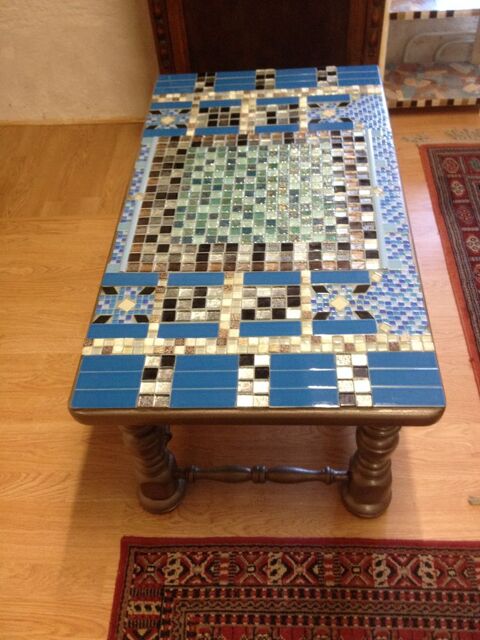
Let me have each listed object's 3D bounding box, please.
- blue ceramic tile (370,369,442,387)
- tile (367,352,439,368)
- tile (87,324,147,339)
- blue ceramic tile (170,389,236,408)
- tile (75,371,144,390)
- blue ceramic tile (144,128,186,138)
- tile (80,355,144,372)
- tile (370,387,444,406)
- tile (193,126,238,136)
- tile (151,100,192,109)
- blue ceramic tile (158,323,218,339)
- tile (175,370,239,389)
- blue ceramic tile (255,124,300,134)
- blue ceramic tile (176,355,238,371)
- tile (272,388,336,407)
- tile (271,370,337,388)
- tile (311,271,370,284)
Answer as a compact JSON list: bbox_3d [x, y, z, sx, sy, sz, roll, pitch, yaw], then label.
[{"bbox_3d":[0.247,0.090,0.967,0.100,0.008,0.032,-1,46,5],"label":"blue ceramic tile"},{"bbox_3d":[0.249,0.064,0.996,0.101,0.008,0.032,-1,48,5],"label":"tile"},{"bbox_3d":[-0.202,0.021,1.078,0.100,0.008,0.032,-1,48,5],"label":"tile"},{"bbox_3d":[-0.052,0.118,0.954,0.099,0.008,0.032,-1,47,5],"label":"blue ceramic tile"},{"bbox_3d":[-0.204,0.097,1.011,0.100,0.008,0.032,-1,48,5],"label":"tile"},{"bbox_3d":[-0.168,-0.421,1.470,0.099,0.008,0.032,-1,47,5],"label":"blue ceramic tile"},{"bbox_3d":[-0.198,0.071,1.012,0.099,0.008,0.032,-1,47,5],"label":"tile"},{"bbox_3d":[0.241,0.114,0.931,0.099,0.008,0.032,-1,47,5],"label":"tile"},{"bbox_3d":[-0.051,-0.421,1.458,0.099,0.008,0.032,-1,47,5],"label":"tile"},{"bbox_3d":[-0.168,-0.523,1.594,0.100,0.008,0.032,-1,46,5],"label":"tile"},{"bbox_3d":[-0.085,0.020,1.068,0.100,0.008,0.032,-1,48,5],"label":"blue ceramic tile"},{"bbox_3d":[-0.051,0.094,0.977,0.099,0.008,0.032,-1,47,5],"label":"tile"},{"bbox_3d":[0.087,-0.434,1.484,0.100,0.008,0.032,-1,46,5],"label":"blue ceramic tile"},{"bbox_3d":[-0.052,0.069,1.020,0.100,0.008,0.032,-1,48,5],"label":"blue ceramic tile"},{"bbox_3d":[0.096,0.117,0.955,0.100,0.008,0.032,-1,46,5],"label":"tile"},{"bbox_3d":[0.095,0.092,0.965,0.099,0.008,0.032,-1,47,5],"label":"tile"},{"bbox_3d":[0.175,-0.070,1.127,0.100,0.008,0.032,-1,46,5],"label":"tile"}]

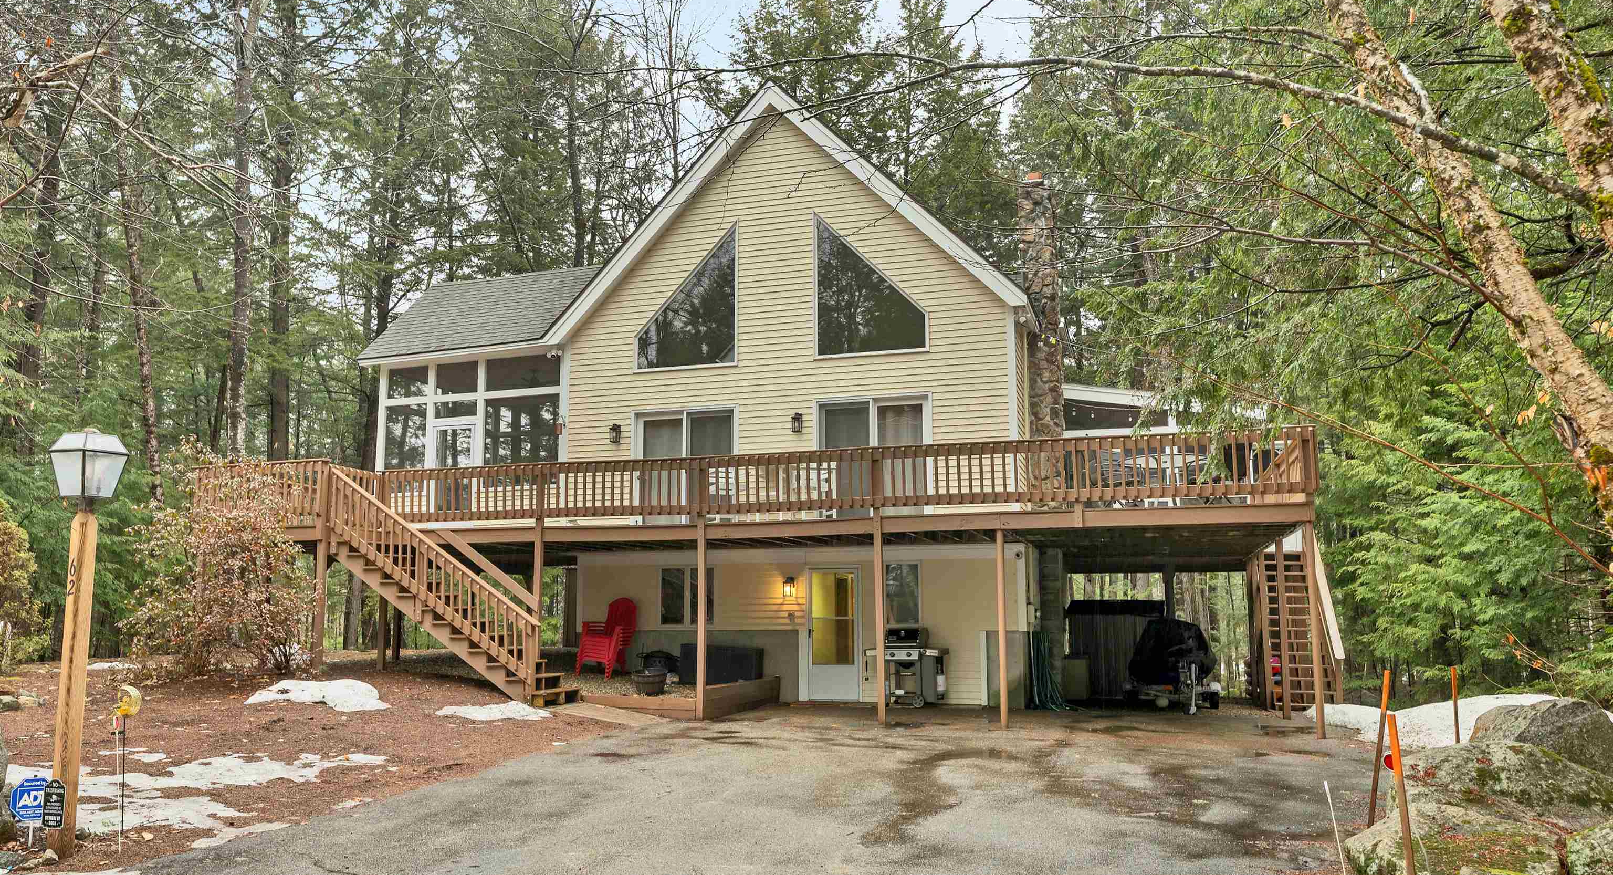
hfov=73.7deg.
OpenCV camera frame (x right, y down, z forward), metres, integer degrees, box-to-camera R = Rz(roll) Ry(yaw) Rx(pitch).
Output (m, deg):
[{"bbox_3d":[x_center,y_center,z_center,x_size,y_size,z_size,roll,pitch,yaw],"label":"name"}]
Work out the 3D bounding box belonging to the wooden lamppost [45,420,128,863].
[{"bbox_3d":[-4.073,1.112,5.997,0.256,2.350,0.256,-3,-8,20],"label":"wooden lamppost"}]

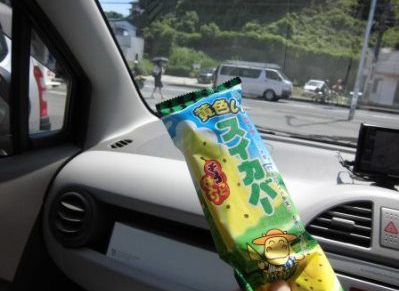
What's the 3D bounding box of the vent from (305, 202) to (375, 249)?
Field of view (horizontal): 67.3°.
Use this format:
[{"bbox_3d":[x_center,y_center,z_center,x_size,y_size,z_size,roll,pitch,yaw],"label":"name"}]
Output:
[{"bbox_3d":[0.219,0.112,0.471,0.093,0.072,0.030,9,2,21],"label":"vent"}]

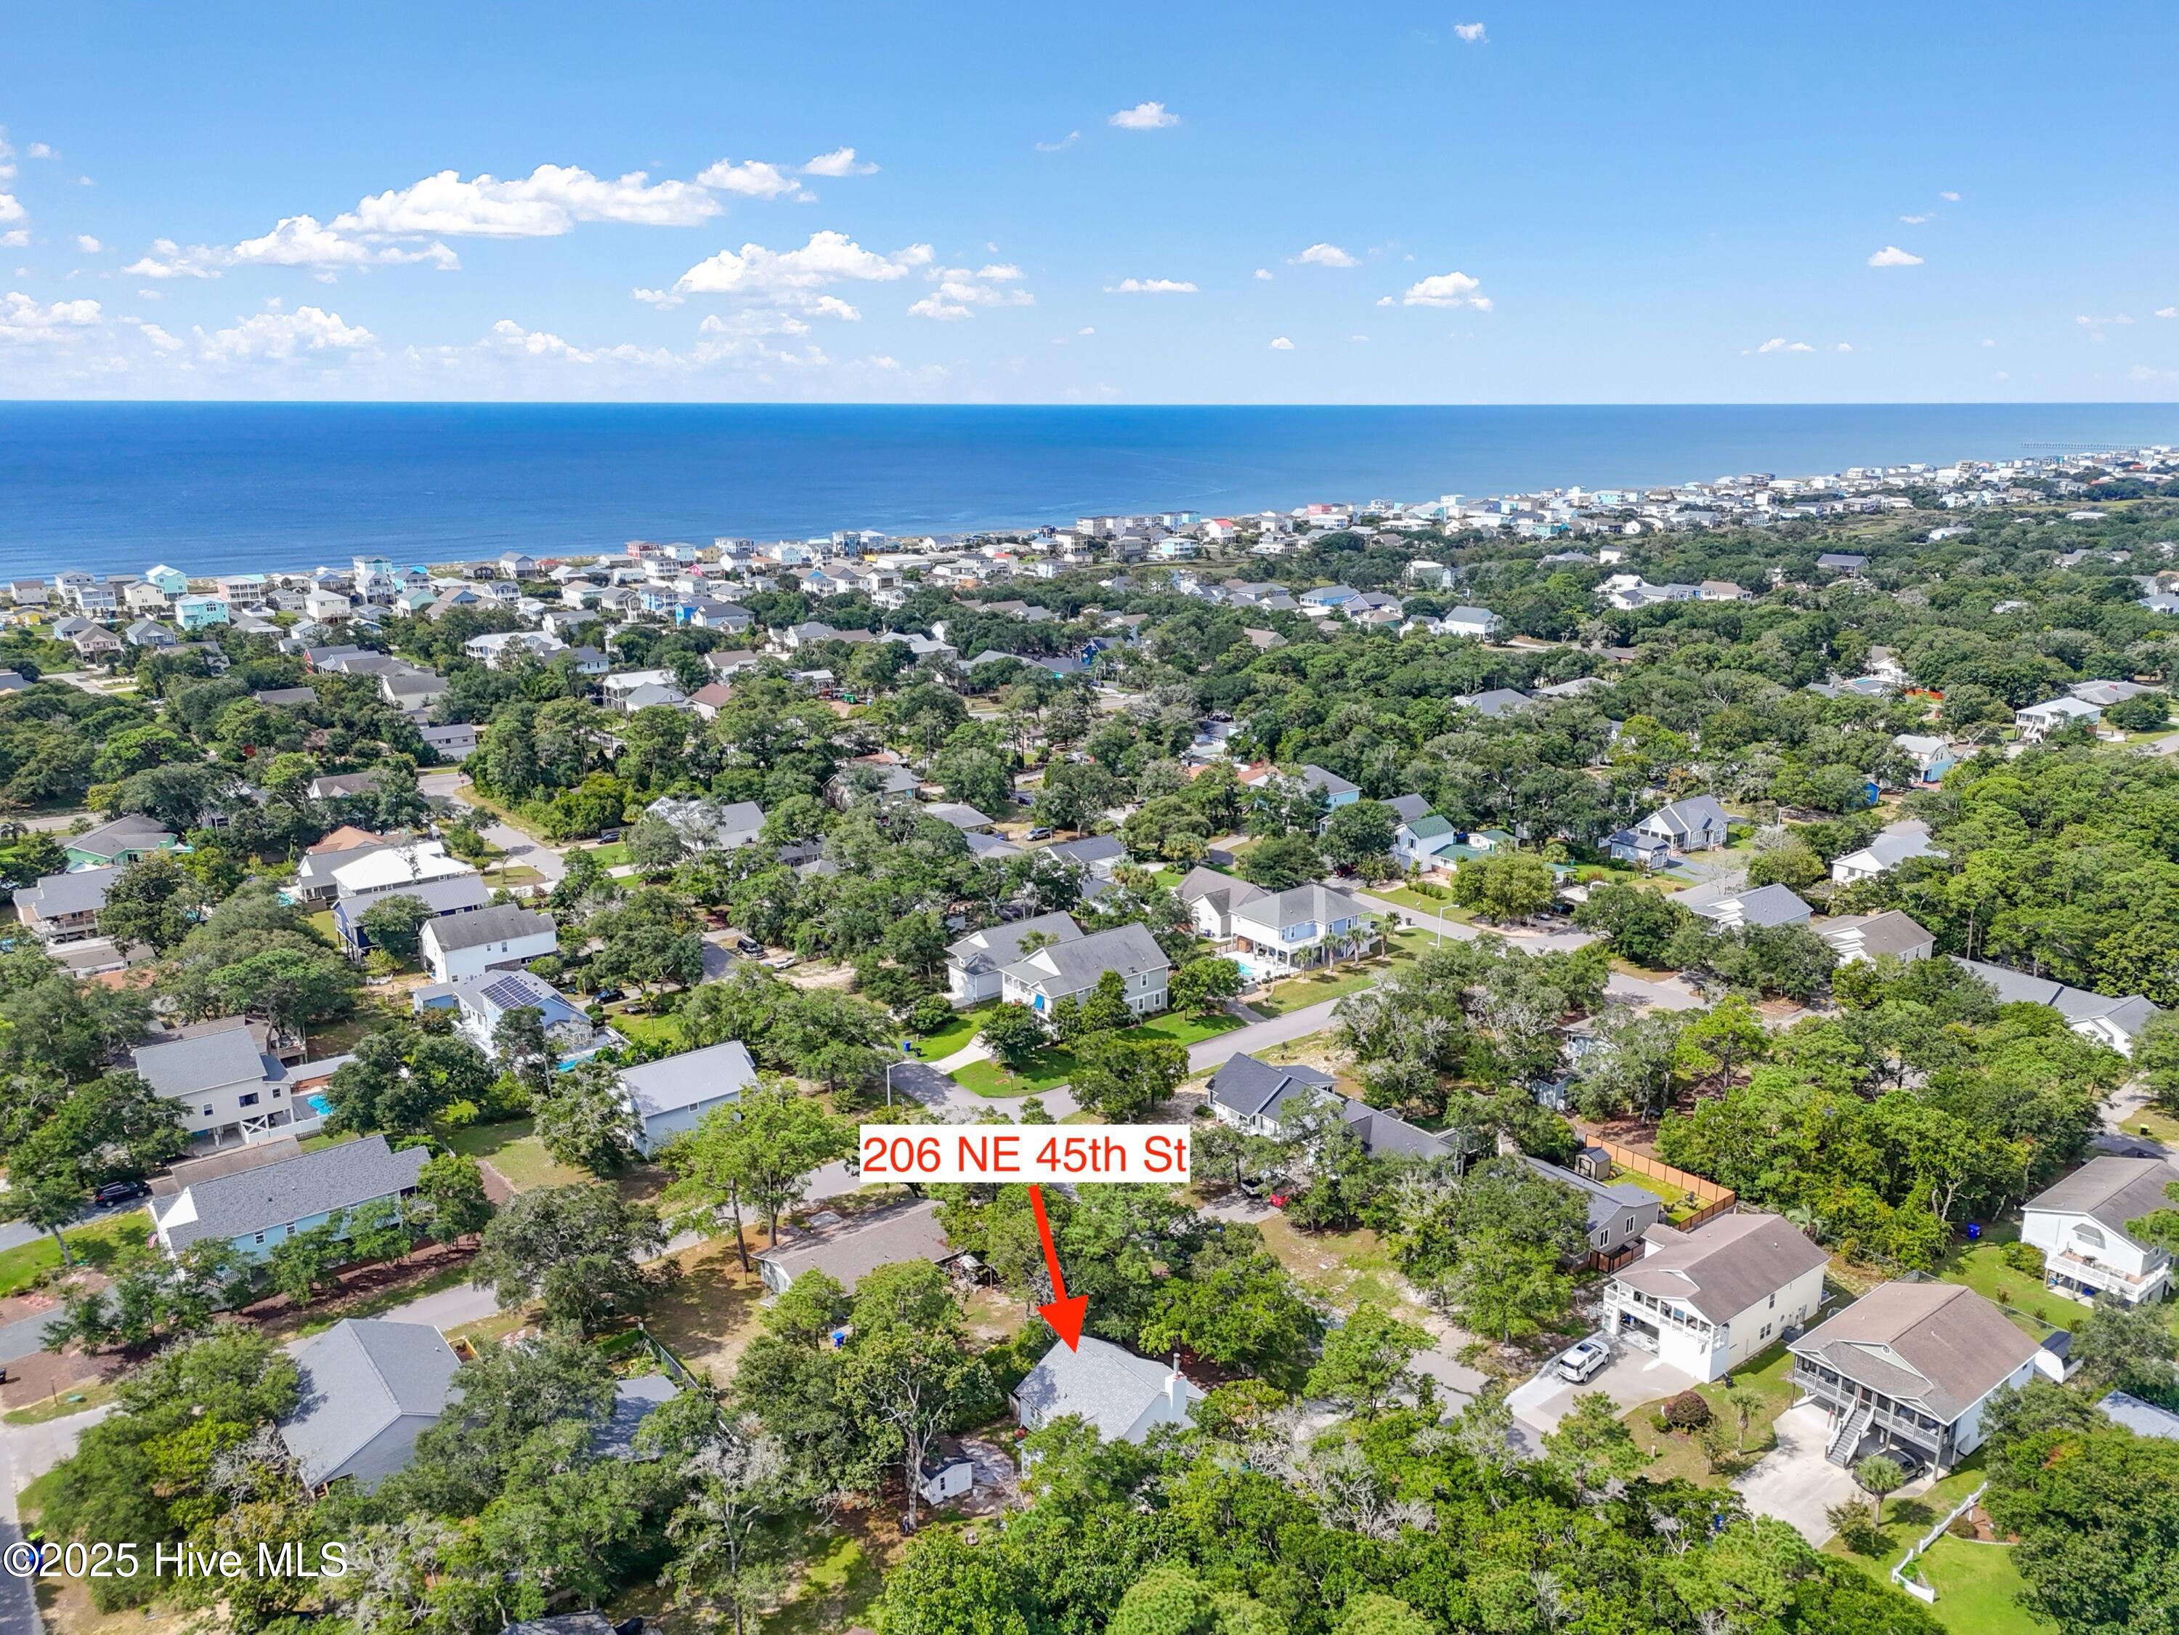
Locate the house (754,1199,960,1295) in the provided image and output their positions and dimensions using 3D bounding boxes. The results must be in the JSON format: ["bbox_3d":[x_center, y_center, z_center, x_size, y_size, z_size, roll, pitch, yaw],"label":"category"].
[{"bbox_3d":[-18.484,36.407,125.130,15.270,4.937,9.795,-11,19,-36],"label":"house"}]

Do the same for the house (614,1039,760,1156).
[{"bbox_3d":[-40.758,27.518,152.261,12.113,7.565,10.415,-11,19,-35],"label":"house"}]

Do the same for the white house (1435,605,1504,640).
[{"bbox_3d":[124.490,-62.500,493.760,17.540,9.200,14.000,9,18,29],"label":"white house"}]

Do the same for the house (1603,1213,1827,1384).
[{"bbox_3d":[49.647,36.804,120.232,15.909,6.792,10.313,-11,19,-34],"label":"house"}]

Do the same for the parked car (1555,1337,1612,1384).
[{"bbox_3d":[37.539,41.015,114.425,1.980,1.780,5.050,15,21,43],"label":"parked car"}]

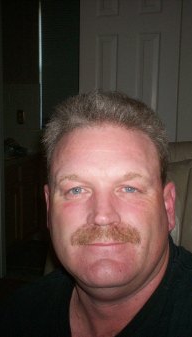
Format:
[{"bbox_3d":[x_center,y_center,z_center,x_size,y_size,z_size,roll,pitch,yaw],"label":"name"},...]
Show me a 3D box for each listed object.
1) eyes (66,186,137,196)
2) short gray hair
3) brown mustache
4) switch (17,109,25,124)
[{"bbox_3d":[0.007,0.028,0.572,0.088,0.013,0.020,1,-3,4],"label":"eyes"},{"bbox_3d":[0.014,-0.032,0.655,0.177,0.150,0.190,1,-3,4],"label":"short gray hair"},{"bbox_3d":[0.012,0.081,0.562,0.085,0.027,0.025,1,-3,4],"label":"brown mustache"},{"bbox_3d":[-0.640,-0.439,4.000,0.072,0.120,0.015,3,9,17],"label":"switch"}]

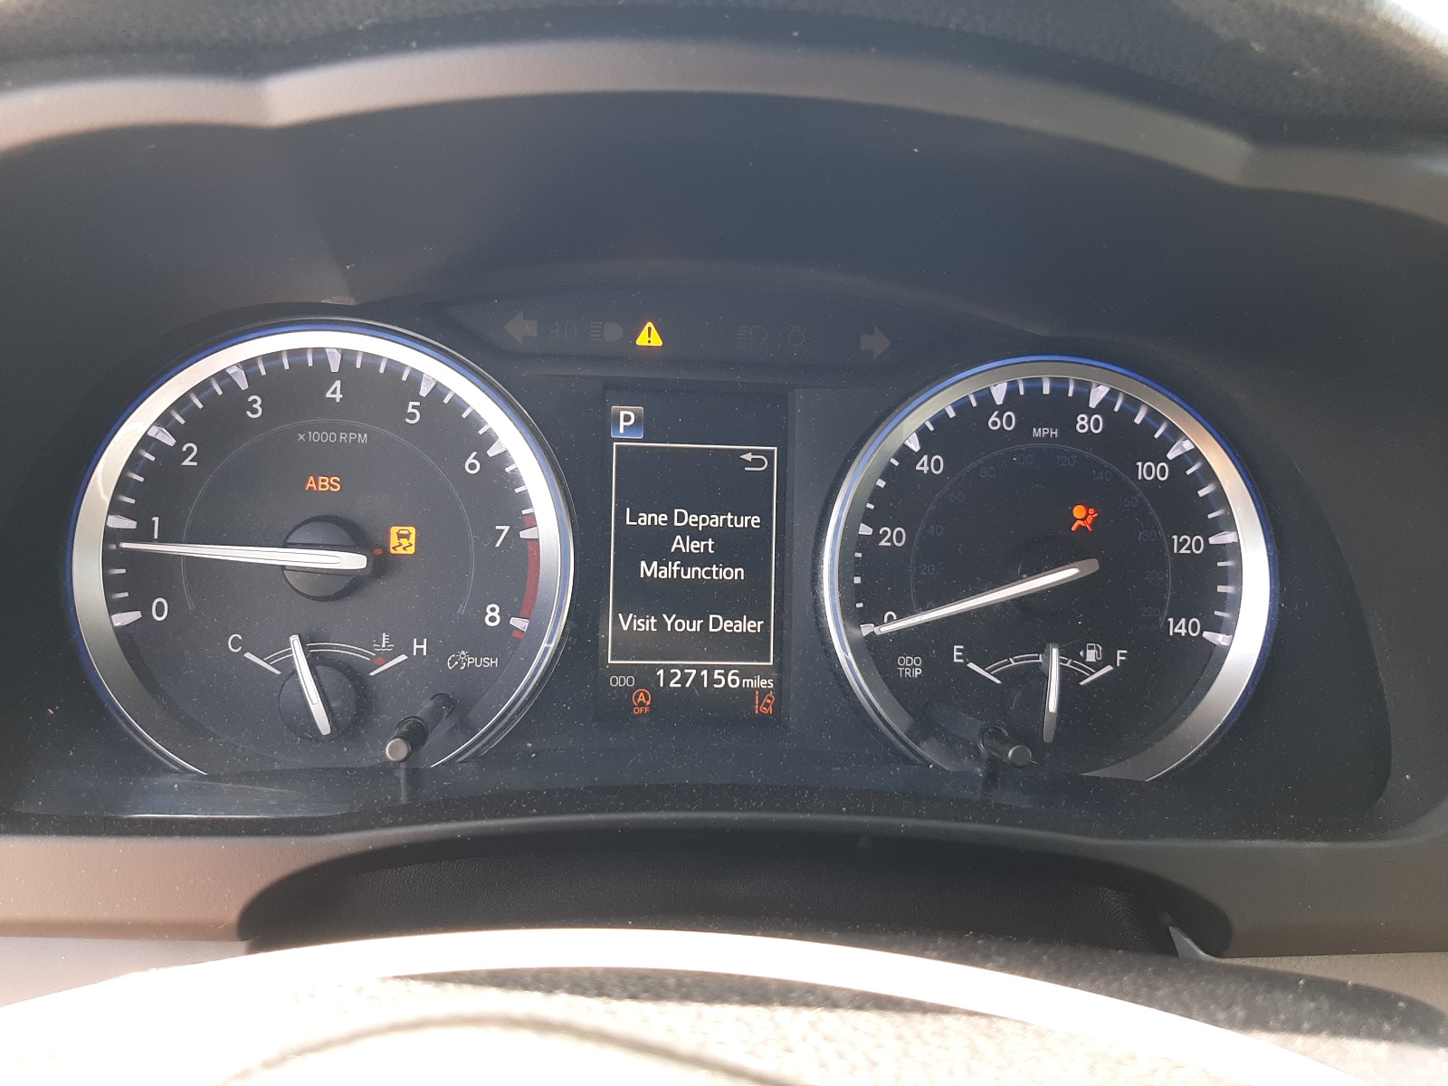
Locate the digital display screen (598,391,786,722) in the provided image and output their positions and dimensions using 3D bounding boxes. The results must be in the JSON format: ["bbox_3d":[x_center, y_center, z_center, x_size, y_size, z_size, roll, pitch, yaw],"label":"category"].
[{"bbox_3d":[-0.009,0.004,0.318,0.054,0.096,0.010,1,-1,-6],"label":"digital display screen"}]

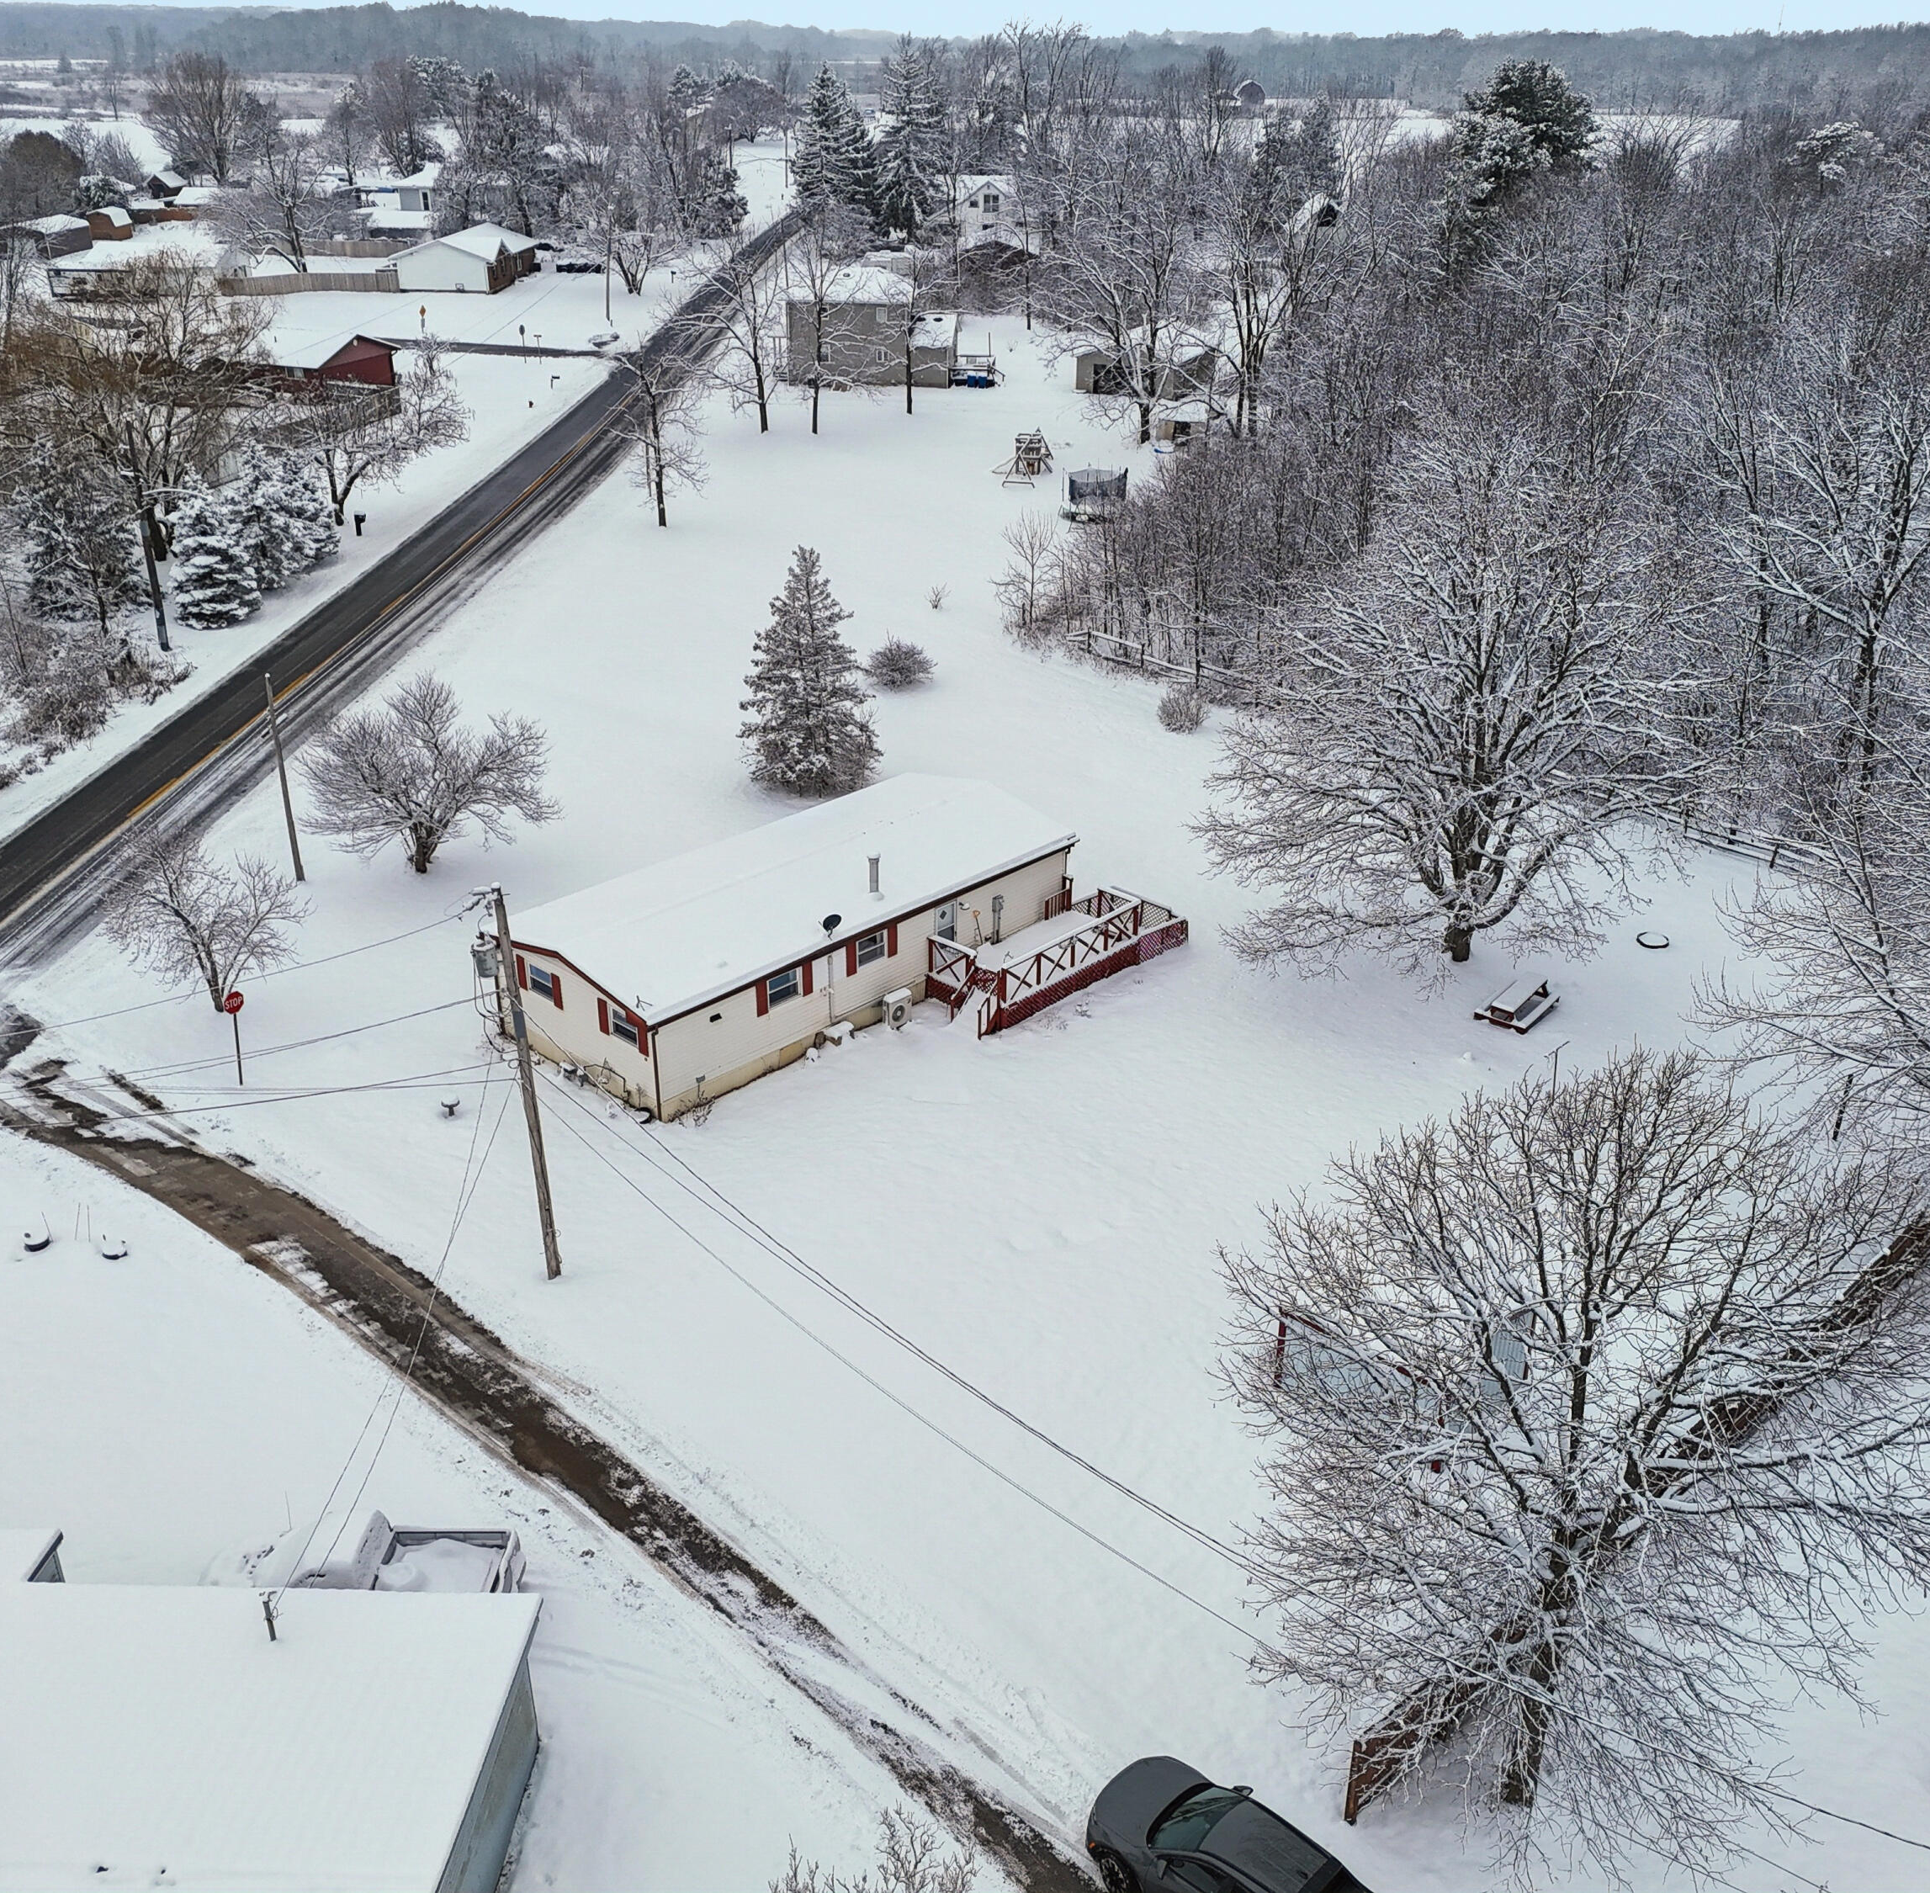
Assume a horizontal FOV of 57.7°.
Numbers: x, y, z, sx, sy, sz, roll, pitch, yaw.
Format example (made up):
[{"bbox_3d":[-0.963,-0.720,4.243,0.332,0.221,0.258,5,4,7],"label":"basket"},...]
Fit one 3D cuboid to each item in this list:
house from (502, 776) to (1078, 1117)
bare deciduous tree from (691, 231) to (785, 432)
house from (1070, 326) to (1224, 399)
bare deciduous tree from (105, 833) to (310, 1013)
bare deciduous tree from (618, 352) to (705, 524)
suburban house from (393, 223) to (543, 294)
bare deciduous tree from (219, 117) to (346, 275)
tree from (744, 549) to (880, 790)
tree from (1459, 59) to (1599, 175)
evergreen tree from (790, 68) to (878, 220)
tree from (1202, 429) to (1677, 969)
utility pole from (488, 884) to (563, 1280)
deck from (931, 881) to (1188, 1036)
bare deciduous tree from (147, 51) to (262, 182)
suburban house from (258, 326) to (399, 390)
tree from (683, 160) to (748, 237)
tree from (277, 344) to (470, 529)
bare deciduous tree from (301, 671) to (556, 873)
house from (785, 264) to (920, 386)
[{"bbox_3d":[-4.829,-0.848,50.916,7.316,3.720,16.142,24,36,38],"label":"house"},{"bbox_3d":[-15.546,-42.304,120.628,7.090,13.200,7.090,0,27,0],"label":"bare deciduous tree"},{"bbox_3d":[14.025,-44.171,131.536,8.200,4.500,8.400,16,31,27],"label":"house"},{"bbox_3d":[-21.501,-0.613,49.750,5.300,5.500,5.200,0,28,0],"label":"bare deciduous tree"},{"bbox_3d":[-17.050,-28.431,97.828,5.000,9.800,5.000,0,28,0],"label":"bare deciduous tree"},{"bbox_3d":[-53.259,-73.590,186.861,10.500,4.800,20.000,1,27,1],"label":"suburban house"},{"bbox_3d":[-72.716,-80.392,188.452,13.000,15.200,12.500,0,27,0],"label":"bare deciduous tree"},{"bbox_3d":[-5.605,-10.435,64.499,4.900,8.800,4.900,0,27,0],"label":"tree"},{"bbox_3d":[45.430,-60.058,143.609,11.600,22.800,11.500,0,28,0],"label":"tree"},{"bbox_3d":[-19.056,-114.496,250.950,11.830,21.340,11.830,0,27,0],"label":"evergreen tree"},{"bbox_3d":[13.851,-6.039,49.324,14.000,14.600,14.000,0,27,0],"label":"tree"},{"bbox_3d":[-9.436,3.130,37.800,0.400,10.000,0.400,0,28,0],"label":"utility pole"},{"bbox_3d":[2.633,-0.171,52.375,3.290,2.200,9.260,24,35,38],"label":"deck"},{"bbox_3d":[-139.932,-151.660,320.673,19.680,22.080,19.680,0,27,0],"label":"bare deciduous tree"},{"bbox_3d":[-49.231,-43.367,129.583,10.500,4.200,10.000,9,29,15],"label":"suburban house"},{"bbox_3d":[-34.177,-101.188,236.032,8.600,9.500,8.600,0,28,0],"label":"tree"},{"bbox_3d":[-33.650,-28.540,97.981,9.900,9.900,9.500,0,28,0],"label":"tree"},{"bbox_3d":[-17.610,-5.583,57.760,7.900,6.800,7.600,0,28,0],"label":"bare deciduous tree"},{"bbox_3d":[-8.998,-49.697,139.515,9.700,8.340,8.730,0,27,0],"label":"house"}]

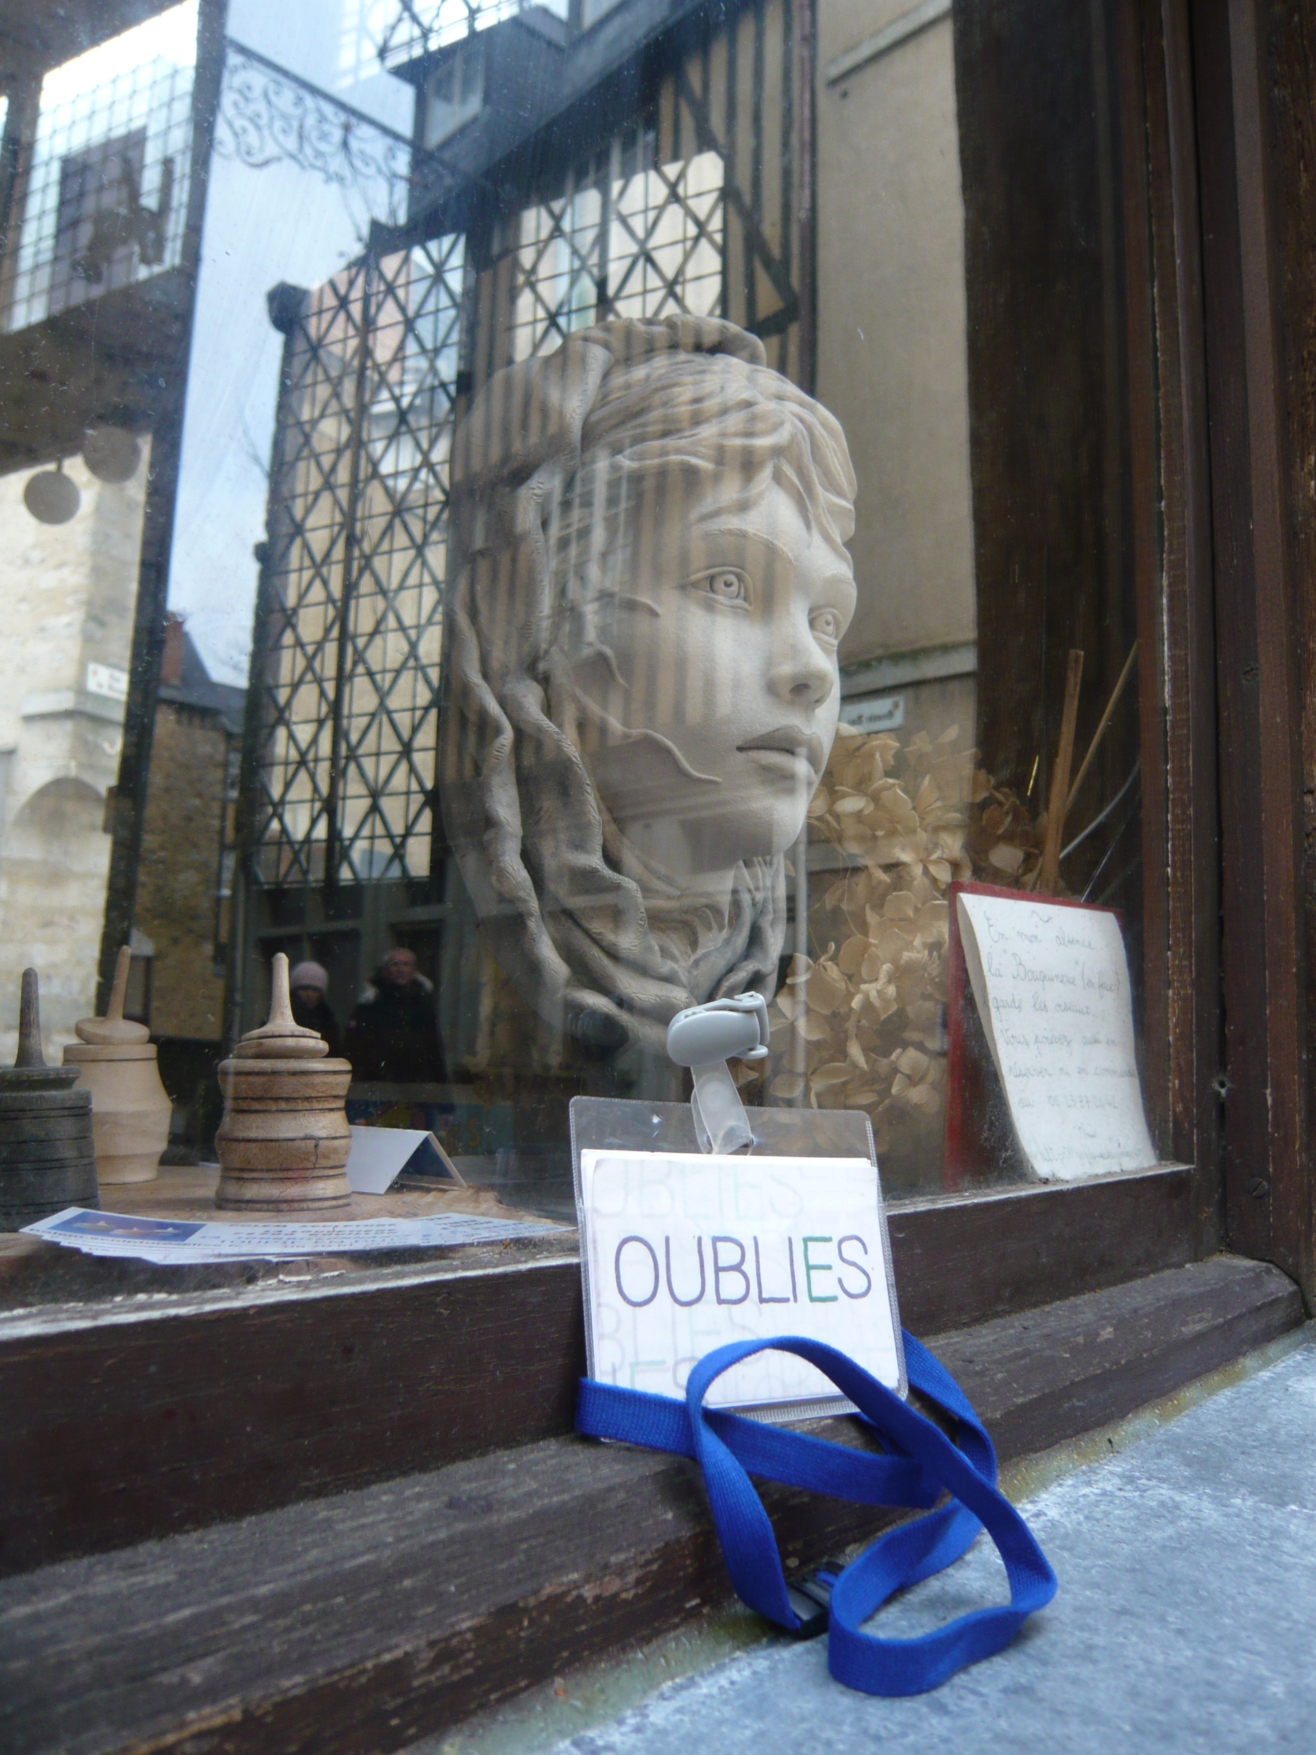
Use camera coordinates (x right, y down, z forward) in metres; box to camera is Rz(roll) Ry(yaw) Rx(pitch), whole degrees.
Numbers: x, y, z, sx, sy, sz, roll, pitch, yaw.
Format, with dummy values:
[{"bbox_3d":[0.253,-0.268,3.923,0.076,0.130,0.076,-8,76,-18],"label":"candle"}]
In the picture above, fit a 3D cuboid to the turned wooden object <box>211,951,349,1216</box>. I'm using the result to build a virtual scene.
[{"bbox_3d":[-0.105,0.056,0.400,0.037,0.071,0.037,-6,-10,38],"label":"turned wooden object"}]

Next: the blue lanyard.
[{"bbox_3d":[0.047,0.125,0.307,0.087,0.042,0.119,-6,-10,38],"label":"blue lanyard"}]

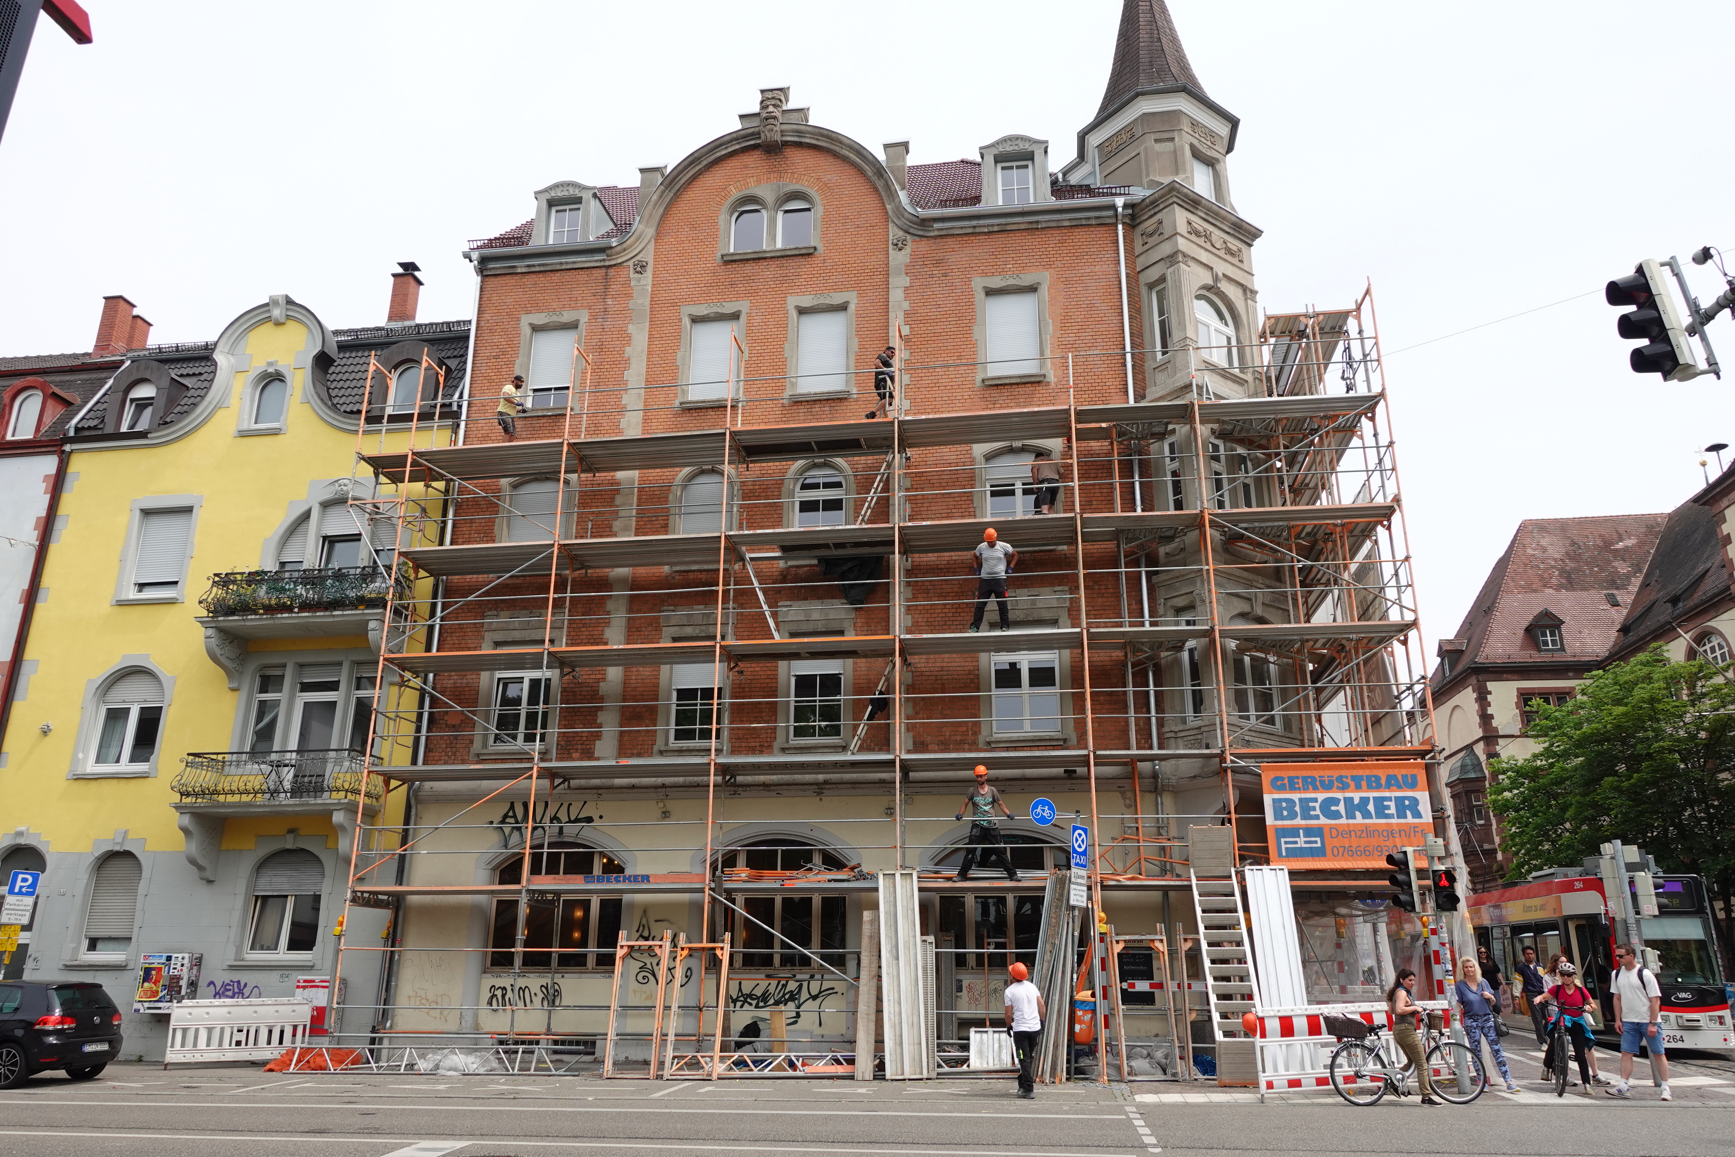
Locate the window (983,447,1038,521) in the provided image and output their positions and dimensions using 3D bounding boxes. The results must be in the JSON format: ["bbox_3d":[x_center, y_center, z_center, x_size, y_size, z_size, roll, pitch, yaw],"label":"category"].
[{"bbox_3d":[2.780,-1.534,21.444,1.170,1.800,0.120,-2,-18,8],"label":"window"}]

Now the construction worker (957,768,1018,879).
[{"bbox_3d":[1.900,3.889,18.385,1.000,1.830,0.500,-2,-18,8],"label":"construction worker"}]

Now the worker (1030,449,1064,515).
[{"bbox_3d":[3.211,-1.576,20.616,0.600,1.660,0.550,-1,-18,3],"label":"worker"}]

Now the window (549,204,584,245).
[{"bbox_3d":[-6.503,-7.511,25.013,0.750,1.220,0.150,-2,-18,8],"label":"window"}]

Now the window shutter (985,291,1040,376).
[{"bbox_3d":[2.801,-4.738,22.342,1.020,1.800,0.120,-2,-19,8],"label":"window shutter"}]

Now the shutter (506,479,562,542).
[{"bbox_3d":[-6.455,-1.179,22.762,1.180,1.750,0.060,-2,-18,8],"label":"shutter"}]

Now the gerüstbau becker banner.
[{"bbox_3d":[7.235,3.559,17.439,2.345,1.565,0.040,-2,-18,8],"label":"gerüstbau becker banner"}]

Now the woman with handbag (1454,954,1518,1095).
[{"bbox_3d":[8.241,5.884,15.388,0.620,1.671,0.380,-9,-20,25],"label":"woman with handbag"}]

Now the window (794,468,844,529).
[{"bbox_3d":[-0.881,-1.289,21.802,0.960,1.780,0.180,-2,-19,8],"label":"window"}]

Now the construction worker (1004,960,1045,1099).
[{"bbox_3d":[2.145,6.157,15.841,0.570,1.760,0.450,1,-18,-3],"label":"construction worker"}]

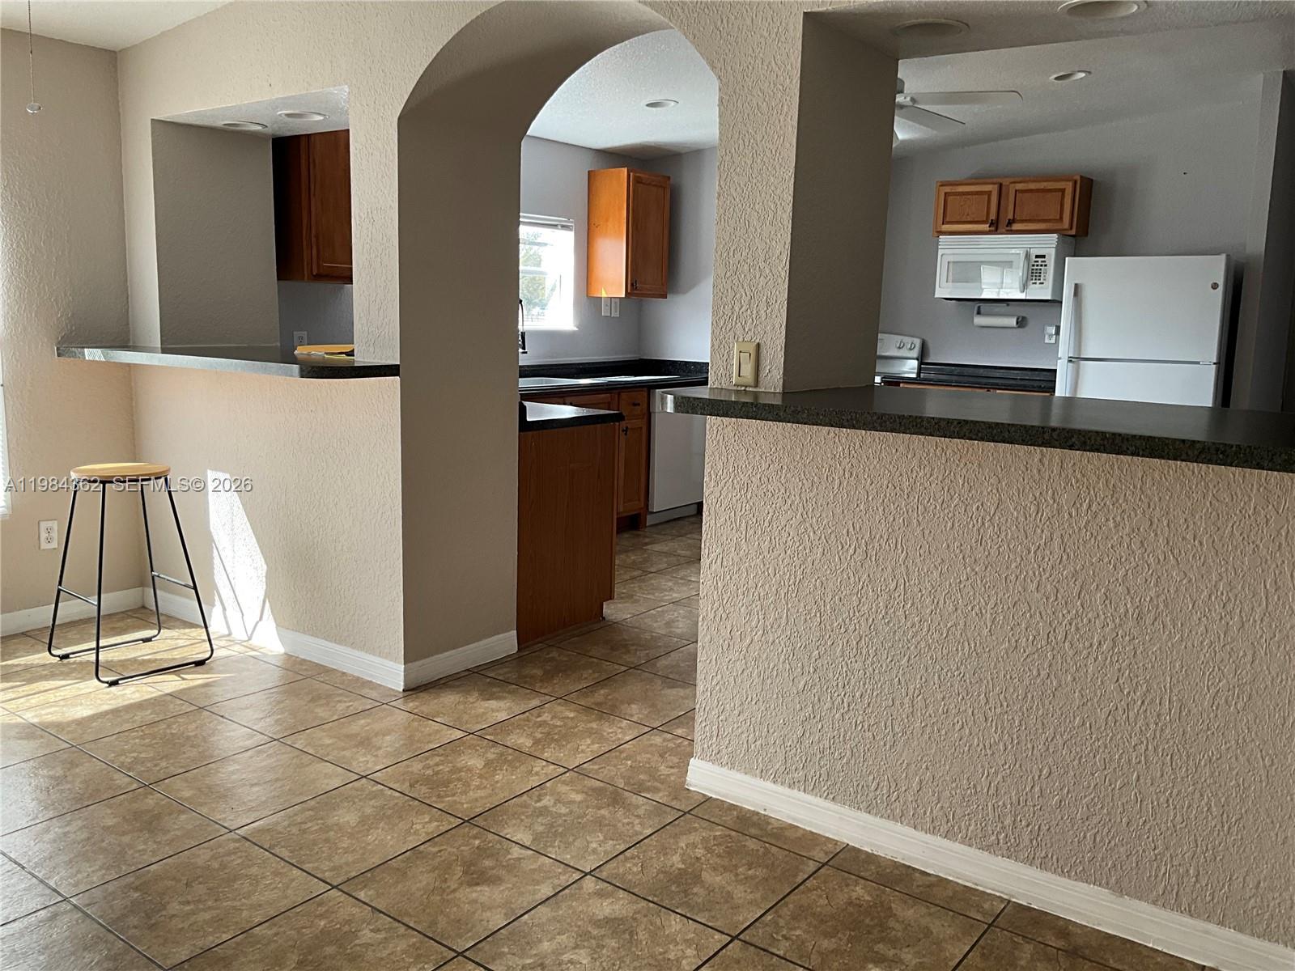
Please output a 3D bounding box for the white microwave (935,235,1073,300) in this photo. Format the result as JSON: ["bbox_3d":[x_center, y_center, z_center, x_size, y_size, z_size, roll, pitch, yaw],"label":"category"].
[{"bbox_3d":[2.309,-1.405,7.024,0.750,0.395,0.403,8,12,35],"label":"white microwave"}]

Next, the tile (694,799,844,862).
[{"bbox_3d":[0.314,0.908,2.864,0.410,0.010,0.130,9,12,36],"label":"tile"}]

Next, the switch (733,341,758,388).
[{"bbox_3d":[0.255,-0.313,2.811,0.071,0.115,0.012,9,12,36],"label":"switch"}]

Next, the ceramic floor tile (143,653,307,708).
[{"bbox_3d":[-1.529,0.698,3.923,0.416,0.010,0.416,9,12,36],"label":"ceramic floor tile"}]

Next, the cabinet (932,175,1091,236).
[{"bbox_3d":[2.347,-1.781,7.003,0.907,0.353,0.303,8,12,35],"label":"cabinet"}]

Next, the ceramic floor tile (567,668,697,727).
[{"bbox_3d":[-0.014,0.752,3.843,0.416,0.010,0.416,9,12,36],"label":"ceramic floor tile"}]

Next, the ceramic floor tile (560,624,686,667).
[{"bbox_3d":[-0.097,0.652,4.424,0.416,0.010,0.416,9,12,36],"label":"ceramic floor tile"}]

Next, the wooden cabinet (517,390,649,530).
[{"bbox_3d":[-0.628,-0.114,6.263,0.610,0.863,1.309,9,12,36],"label":"wooden cabinet"}]

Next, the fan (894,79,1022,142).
[{"bbox_3d":[0.986,-1.688,4.750,1.280,0.420,1.280,9,12,36],"label":"fan"}]

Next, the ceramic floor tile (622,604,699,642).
[{"bbox_3d":[0.157,0.603,4.757,0.416,0.010,0.416,9,12,36],"label":"ceramic floor tile"}]

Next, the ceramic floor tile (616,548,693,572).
[{"bbox_3d":[-0.014,0.402,5.838,0.410,0.010,0.410,9,12,36],"label":"ceramic floor tile"}]

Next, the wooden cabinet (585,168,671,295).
[{"bbox_3d":[-0.116,-1.596,6.948,0.310,0.779,0.452,9,12,36],"label":"wooden cabinet"}]

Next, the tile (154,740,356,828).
[{"bbox_3d":[-1.095,0.837,3.051,0.410,0.010,0.410,9,12,36],"label":"tile"}]

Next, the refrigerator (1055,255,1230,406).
[{"bbox_3d":[2.885,-0.461,6.403,0.801,1.709,0.769,7,11,30],"label":"refrigerator"}]

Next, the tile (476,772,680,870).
[{"bbox_3d":[-0.185,0.904,2.936,0.418,0.010,0.418,9,12,36],"label":"tile"}]

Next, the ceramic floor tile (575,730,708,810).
[{"bbox_3d":[0.068,0.855,3.270,0.418,0.010,0.418,9,12,36],"label":"ceramic floor tile"}]

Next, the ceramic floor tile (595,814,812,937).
[{"bbox_3d":[0.152,0.955,2.688,0.418,0.010,0.418,9,12,36],"label":"ceramic floor tile"}]

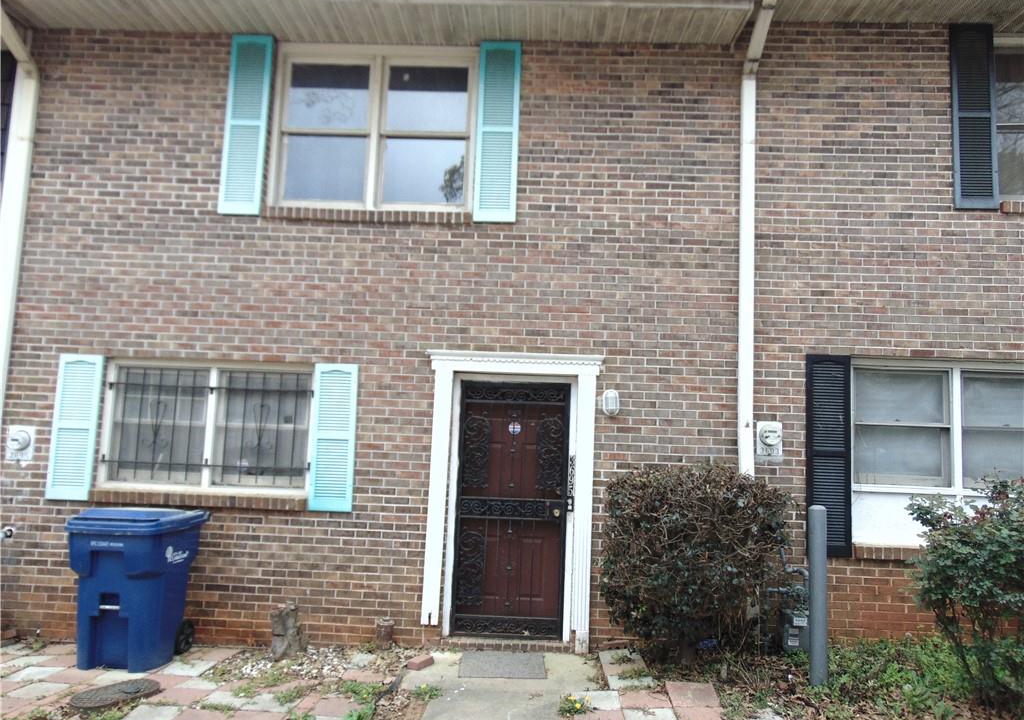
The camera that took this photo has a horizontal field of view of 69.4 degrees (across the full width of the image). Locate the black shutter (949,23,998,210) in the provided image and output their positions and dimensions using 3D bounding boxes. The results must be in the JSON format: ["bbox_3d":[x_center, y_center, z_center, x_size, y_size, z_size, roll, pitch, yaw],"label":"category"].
[{"bbox_3d":[3.871,-2.045,6.210,0.359,1.610,0.040,2,-6,2],"label":"black shutter"}]

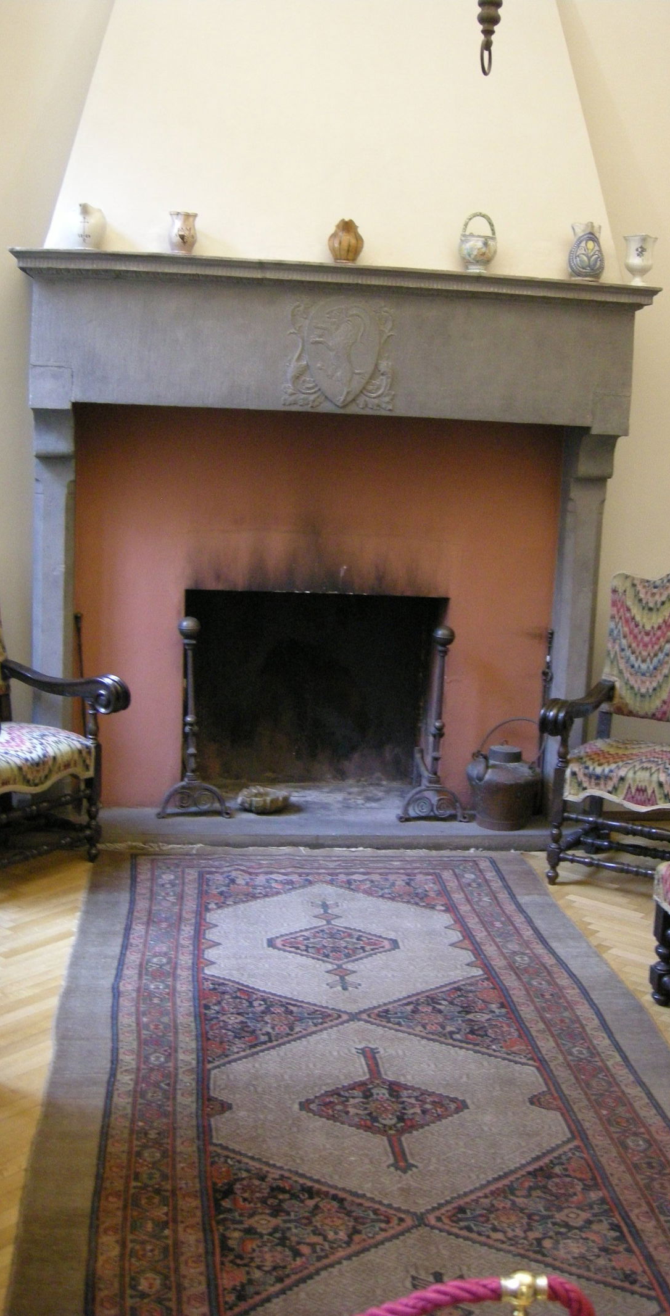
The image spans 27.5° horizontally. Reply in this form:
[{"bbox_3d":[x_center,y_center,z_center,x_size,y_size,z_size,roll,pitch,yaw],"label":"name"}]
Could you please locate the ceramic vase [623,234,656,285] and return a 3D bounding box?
[{"bbox_3d":[1.110,-1.446,4.975,0.123,0.191,0.123,1,10,-7],"label":"ceramic vase"}]

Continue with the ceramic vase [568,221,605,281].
[{"bbox_3d":[0.908,-1.468,4.944,0.134,0.217,0.140,1,10,-7],"label":"ceramic vase"}]

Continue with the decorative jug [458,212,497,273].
[{"bbox_3d":[0.511,-1.482,4.891,0.136,0.220,0.129,1,10,-7],"label":"decorative jug"}]

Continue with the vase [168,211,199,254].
[{"bbox_3d":[-0.528,-1.479,4.764,0.100,0.152,0.100,1,10,-7],"label":"vase"}]

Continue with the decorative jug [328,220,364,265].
[{"bbox_3d":[0.038,-1.470,4.834,0.131,0.158,0.131,1,10,-7],"label":"decorative jug"}]

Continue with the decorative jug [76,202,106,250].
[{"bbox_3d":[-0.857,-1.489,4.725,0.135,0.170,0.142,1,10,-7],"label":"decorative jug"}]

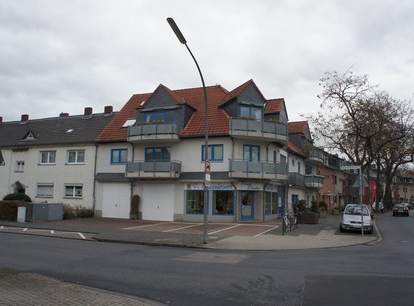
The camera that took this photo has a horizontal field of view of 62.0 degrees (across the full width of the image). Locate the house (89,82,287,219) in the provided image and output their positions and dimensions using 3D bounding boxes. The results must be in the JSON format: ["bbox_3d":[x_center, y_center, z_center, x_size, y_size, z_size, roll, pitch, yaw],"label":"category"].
[{"bbox_3d":[-0.765,-0.161,32.777,15.600,12.200,12.000,-2,-8,22],"label":"house"}]

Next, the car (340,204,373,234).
[{"bbox_3d":[8.995,3.944,20.908,1.700,1.540,4.000,-2,-8,22],"label":"car"}]

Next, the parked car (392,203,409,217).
[{"bbox_3d":[24.509,7.222,43.566,1.750,1.450,4.350,-3,-8,28],"label":"parked car"}]

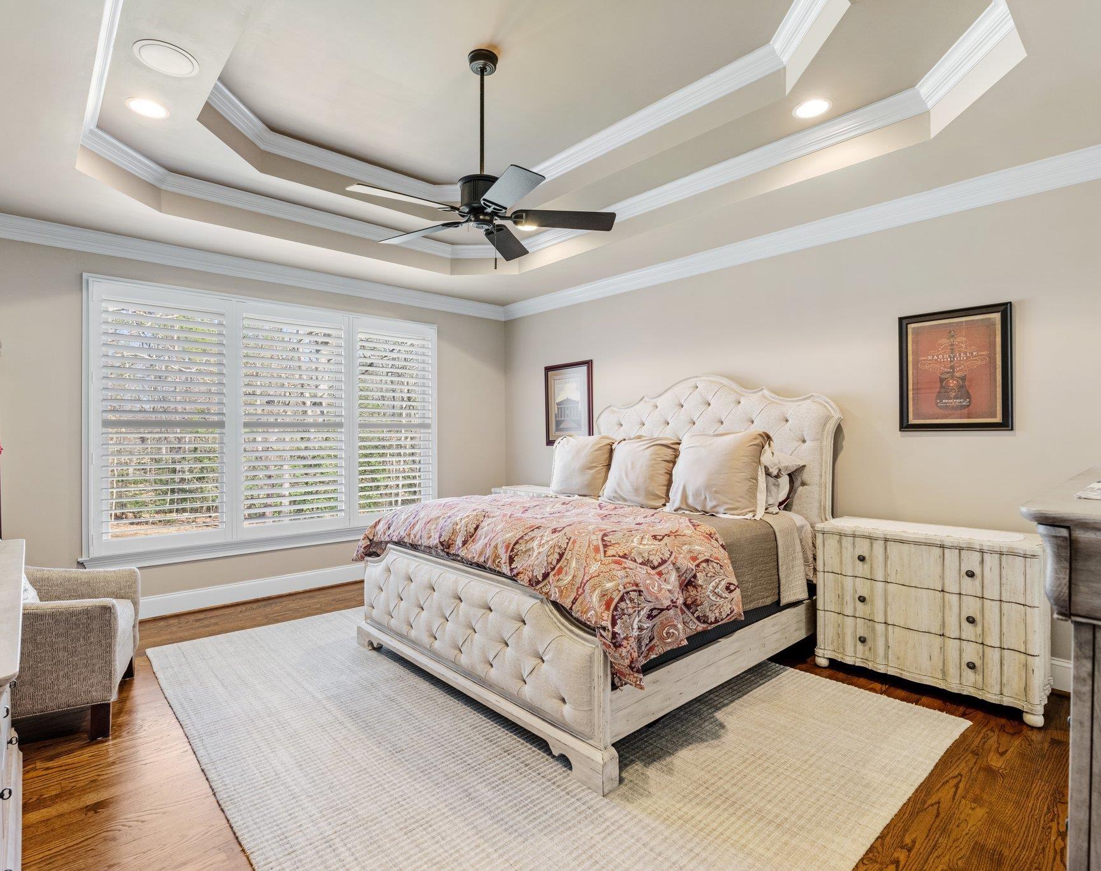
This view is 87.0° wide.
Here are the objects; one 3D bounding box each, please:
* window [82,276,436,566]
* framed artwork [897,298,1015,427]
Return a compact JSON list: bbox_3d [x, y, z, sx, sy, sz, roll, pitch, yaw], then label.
[{"bbox_3d":[-2.150,-0.104,4.870,2.760,1.995,0.119,0,0,-43],"label":"window"},{"bbox_3d":[2.338,-0.377,3.374,0.033,0.700,0.550,0,0,-43],"label":"framed artwork"}]

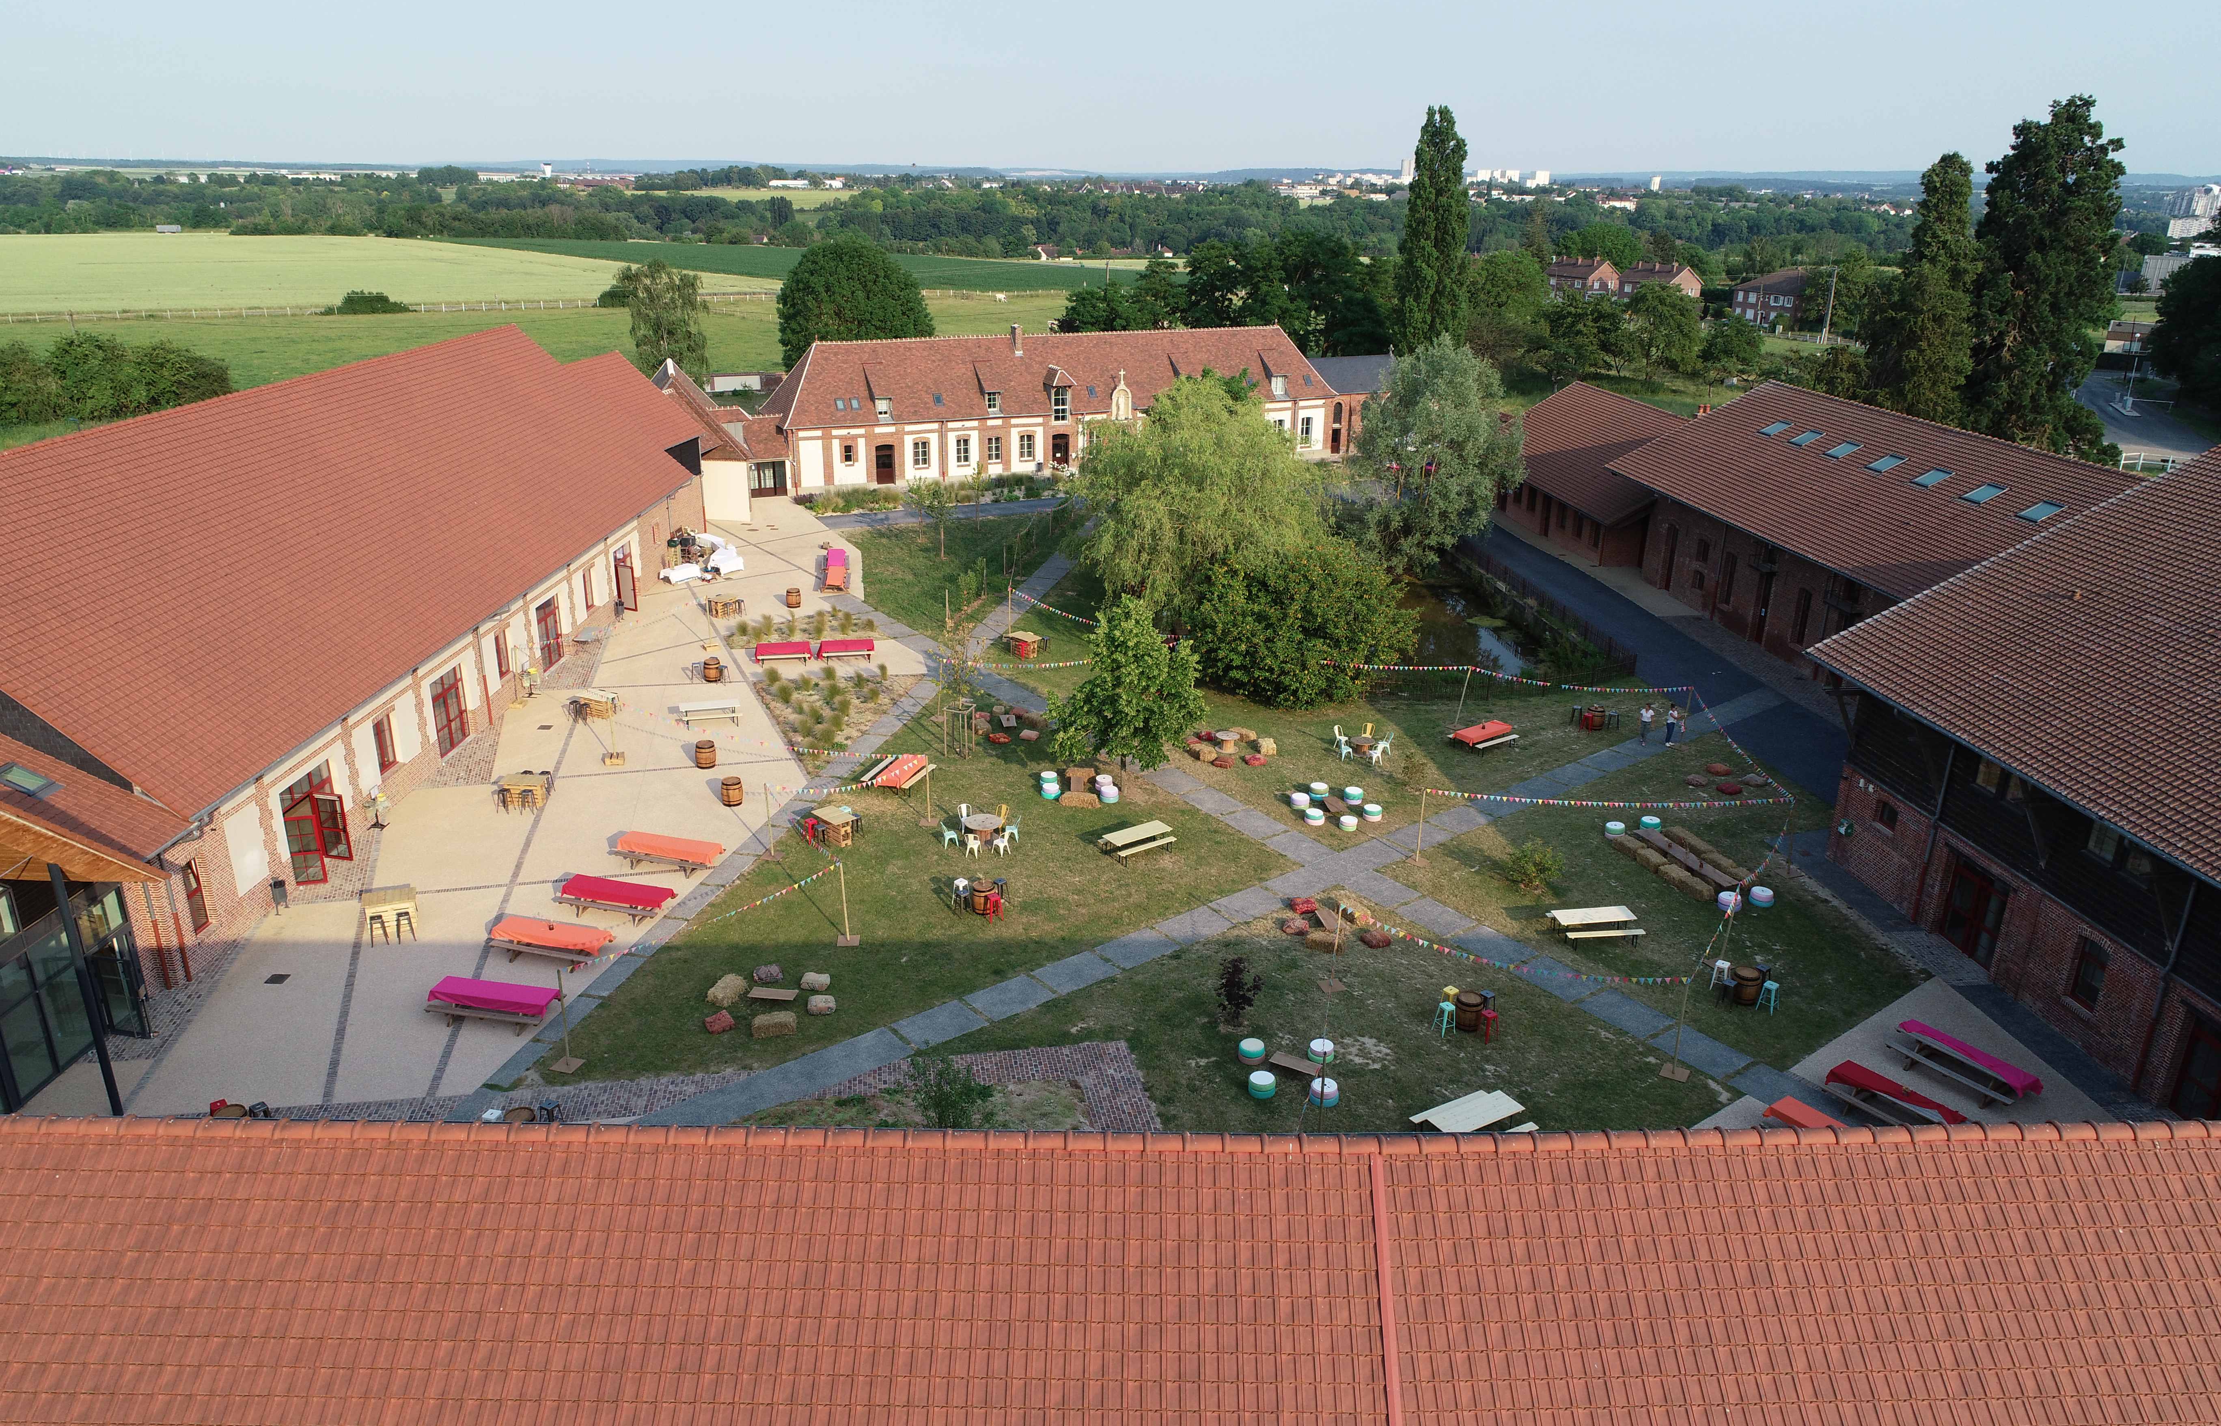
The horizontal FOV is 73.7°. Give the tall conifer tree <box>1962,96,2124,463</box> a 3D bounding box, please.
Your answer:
[{"bbox_3d":[59.410,-25.937,94.674,9.200,24.929,9.200,0,20,0],"label":"tall conifer tree"}]

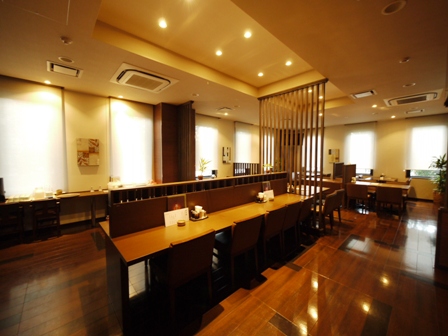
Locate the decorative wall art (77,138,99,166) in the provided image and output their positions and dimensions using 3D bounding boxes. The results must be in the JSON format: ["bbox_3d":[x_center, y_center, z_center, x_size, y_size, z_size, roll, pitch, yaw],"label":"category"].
[{"bbox_3d":[-3.206,-0.361,4.308,0.416,0.634,0.041,-3,4,-43],"label":"decorative wall art"}]

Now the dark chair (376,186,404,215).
[{"bbox_3d":[4.195,0.885,4.579,0.528,0.792,0.477,-3,4,-43],"label":"dark chair"}]

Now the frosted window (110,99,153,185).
[{"bbox_3d":[-2.472,-0.662,5.001,1.086,2.274,0.081,-3,4,-43],"label":"frosted window"}]

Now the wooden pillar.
[{"bbox_3d":[-1.417,-0.294,5.288,0.639,3.060,1.066,-3,4,-43],"label":"wooden pillar"}]

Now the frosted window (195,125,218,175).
[{"bbox_3d":[-0.634,-0.601,6.712,1.188,1.878,0.081,-3,4,-43],"label":"frosted window"}]

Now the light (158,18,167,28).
[{"bbox_3d":[-0.809,-1.896,2.399,0.112,0.061,0.112,-3,4,-43],"label":"light"}]

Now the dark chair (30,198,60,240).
[{"bbox_3d":[-3.482,0.985,3.561,0.406,0.700,0.447,-3,4,-43],"label":"dark chair"}]

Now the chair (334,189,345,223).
[{"bbox_3d":[2.487,0.893,4.331,0.487,0.802,0.528,-3,4,-43],"label":"chair"}]

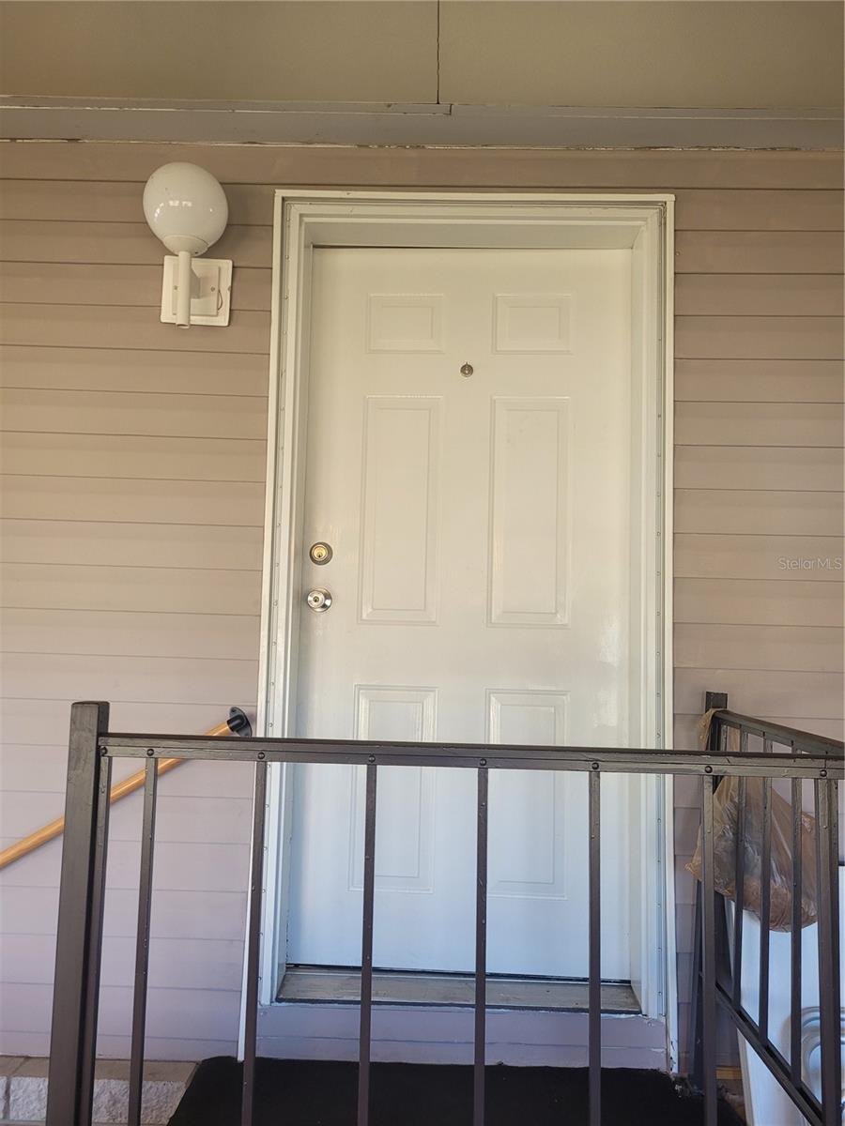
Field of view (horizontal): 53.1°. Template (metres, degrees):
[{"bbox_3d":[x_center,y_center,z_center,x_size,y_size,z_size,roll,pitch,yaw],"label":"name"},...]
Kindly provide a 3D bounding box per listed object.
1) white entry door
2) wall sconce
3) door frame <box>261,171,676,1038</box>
[{"bbox_3d":[0.113,0.090,2.280,0.895,1.945,0.045,1,-5,1],"label":"white entry door"},{"bbox_3d":[-0.607,-0.804,2.167,0.210,0.420,0.225,1,-5,1],"label":"wall sconce"},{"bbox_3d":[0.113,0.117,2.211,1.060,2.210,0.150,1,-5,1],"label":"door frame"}]

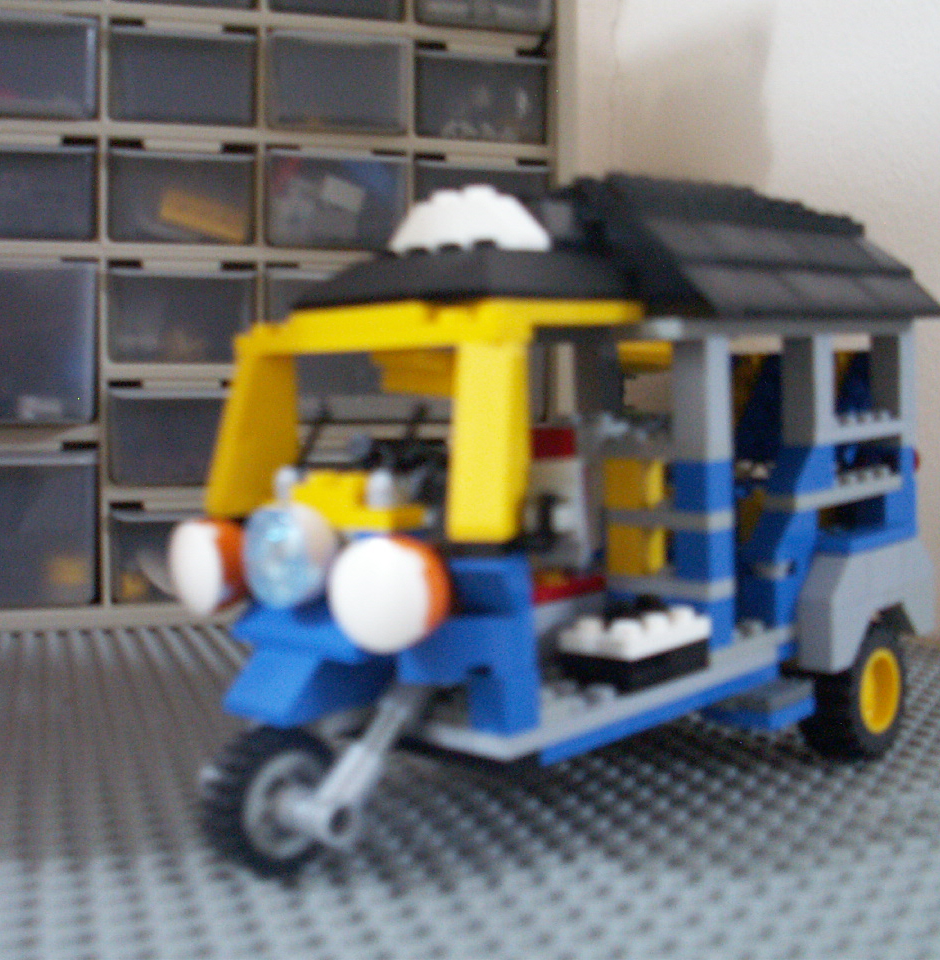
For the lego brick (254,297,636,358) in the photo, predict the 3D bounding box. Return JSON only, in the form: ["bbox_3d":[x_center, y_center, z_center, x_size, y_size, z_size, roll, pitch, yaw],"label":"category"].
[{"bbox_3d":[-0.008,-0.025,0.218,0.064,0.007,0.032,4,8,45],"label":"lego brick"}]

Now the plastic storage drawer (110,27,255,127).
[{"bbox_3d":[-0.122,-0.150,0.549,0.053,0.036,0.135,0,0,-13],"label":"plastic storage drawer"}]

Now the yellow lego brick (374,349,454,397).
[{"bbox_3d":[-0.008,-0.020,0.242,0.021,0.010,0.010,4,8,45],"label":"yellow lego brick"}]

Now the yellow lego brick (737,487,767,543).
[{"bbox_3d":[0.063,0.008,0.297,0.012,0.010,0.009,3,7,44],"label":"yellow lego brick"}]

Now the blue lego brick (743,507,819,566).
[{"bbox_3d":[0.063,0.011,0.263,0.008,0.010,0.016,4,8,43],"label":"blue lego brick"}]

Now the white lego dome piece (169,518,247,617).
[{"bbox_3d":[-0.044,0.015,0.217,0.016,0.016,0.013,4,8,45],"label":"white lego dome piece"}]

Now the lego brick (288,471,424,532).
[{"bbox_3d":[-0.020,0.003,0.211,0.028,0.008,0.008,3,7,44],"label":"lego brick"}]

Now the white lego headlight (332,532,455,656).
[{"bbox_3d":[-0.012,0.017,0.189,0.016,0.016,0.011,1,6,34],"label":"white lego headlight"}]

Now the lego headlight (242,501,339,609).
[{"bbox_3d":[-0.028,0.012,0.201,0.016,0.016,0.014,4,8,45],"label":"lego headlight"}]

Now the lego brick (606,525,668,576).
[{"bbox_3d":[0.033,0.013,0.257,0.008,0.010,0.008,4,8,45],"label":"lego brick"}]

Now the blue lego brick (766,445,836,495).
[{"bbox_3d":[0.068,-0.002,0.268,0.008,0.010,0.016,4,8,43],"label":"blue lego brick"}]

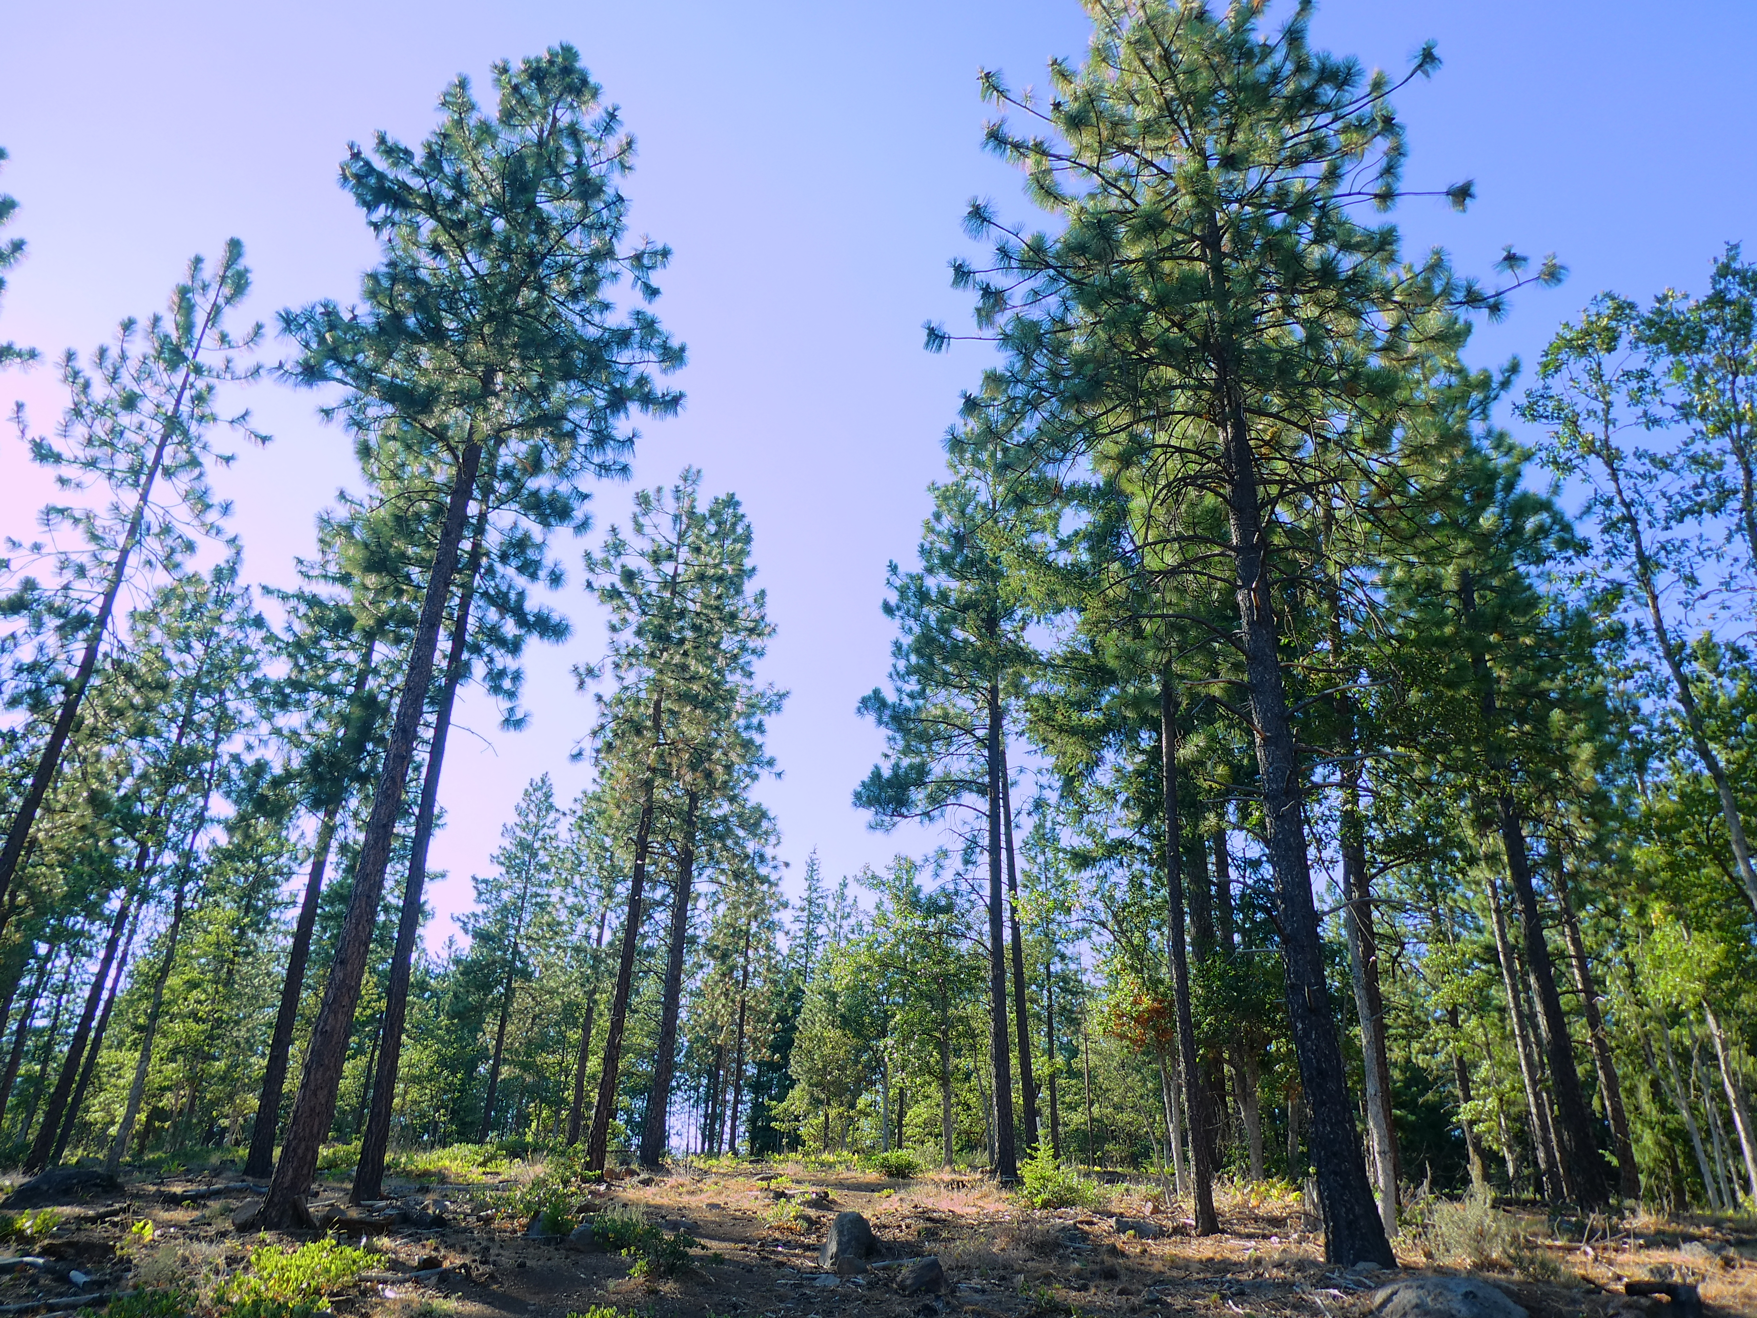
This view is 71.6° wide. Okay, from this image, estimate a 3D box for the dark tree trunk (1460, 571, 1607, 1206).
[{"bbox_3d":[11.079,3.306,21.045,0.480,11.152,0.480,-11,-30,26],"label":"dark tree trunk"}]

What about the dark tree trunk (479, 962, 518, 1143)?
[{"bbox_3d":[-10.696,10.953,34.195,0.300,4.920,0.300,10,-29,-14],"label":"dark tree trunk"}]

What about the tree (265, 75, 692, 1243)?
[{"bbox_3d":[-5.389,-2.180,15.252,5.600,16.800,5.400,13,-30,-20],"label":"tree"}]

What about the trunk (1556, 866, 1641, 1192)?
[{"bbox_3d":[11.453,5.874,19.493,0.350,5.070,0.340,-13,-31,27],"label":"trunk"}]

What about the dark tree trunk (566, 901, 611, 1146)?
[{"bbox_3d":[-9.223,11.468,38.895,0.360,7.513,0.360,8,-27,-11],"label":"dark tree trunk"}]

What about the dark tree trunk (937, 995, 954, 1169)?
[{"bbox_3d":[1.415,8.866,25.795,0.220,3.470,0.220,-2,-28,2],"label":"dark tree trunk"}]

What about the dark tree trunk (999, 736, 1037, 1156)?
[{"bbox_3d":[3.089,6.096,27.101,0.370,8.990,0.350,-4,-28,5],"label":"dark tree trunk"}]

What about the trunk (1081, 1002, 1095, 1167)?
[{"bbox_3d":[6.933,14.021,40.493,0.190,5.177,0.190,-1,-27,9],"label":"trunk"}]

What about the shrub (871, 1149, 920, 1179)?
[{"bbox_3d":[0.396,11.481,27.595,1.150,0.570,1.035,1,-27,1],"label":"shrub"}]

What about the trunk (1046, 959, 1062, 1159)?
[{"bbox_3d":[4.920,11.198,34.408,0.270,5.450,0.270,-2,-28,7],"label":"trunk"}]

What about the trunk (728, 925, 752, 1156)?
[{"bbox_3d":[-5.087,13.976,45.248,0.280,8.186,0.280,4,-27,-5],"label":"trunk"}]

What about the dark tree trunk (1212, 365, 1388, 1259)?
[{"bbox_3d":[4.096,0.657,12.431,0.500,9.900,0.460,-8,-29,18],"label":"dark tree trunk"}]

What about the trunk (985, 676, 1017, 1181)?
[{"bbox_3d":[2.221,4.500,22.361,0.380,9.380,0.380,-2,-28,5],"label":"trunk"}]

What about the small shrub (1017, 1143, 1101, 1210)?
[{"bbox_3d":[2.717,7.919,18.571,1.200,0.874,1.080,-2,-27,8],"label":"small shrub"}]

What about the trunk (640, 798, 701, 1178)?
[{"bbox_3d":[-4.780,7.136,28.395,0.460,8.682,0.460,7,-27,-8],"label":"trunk"}]

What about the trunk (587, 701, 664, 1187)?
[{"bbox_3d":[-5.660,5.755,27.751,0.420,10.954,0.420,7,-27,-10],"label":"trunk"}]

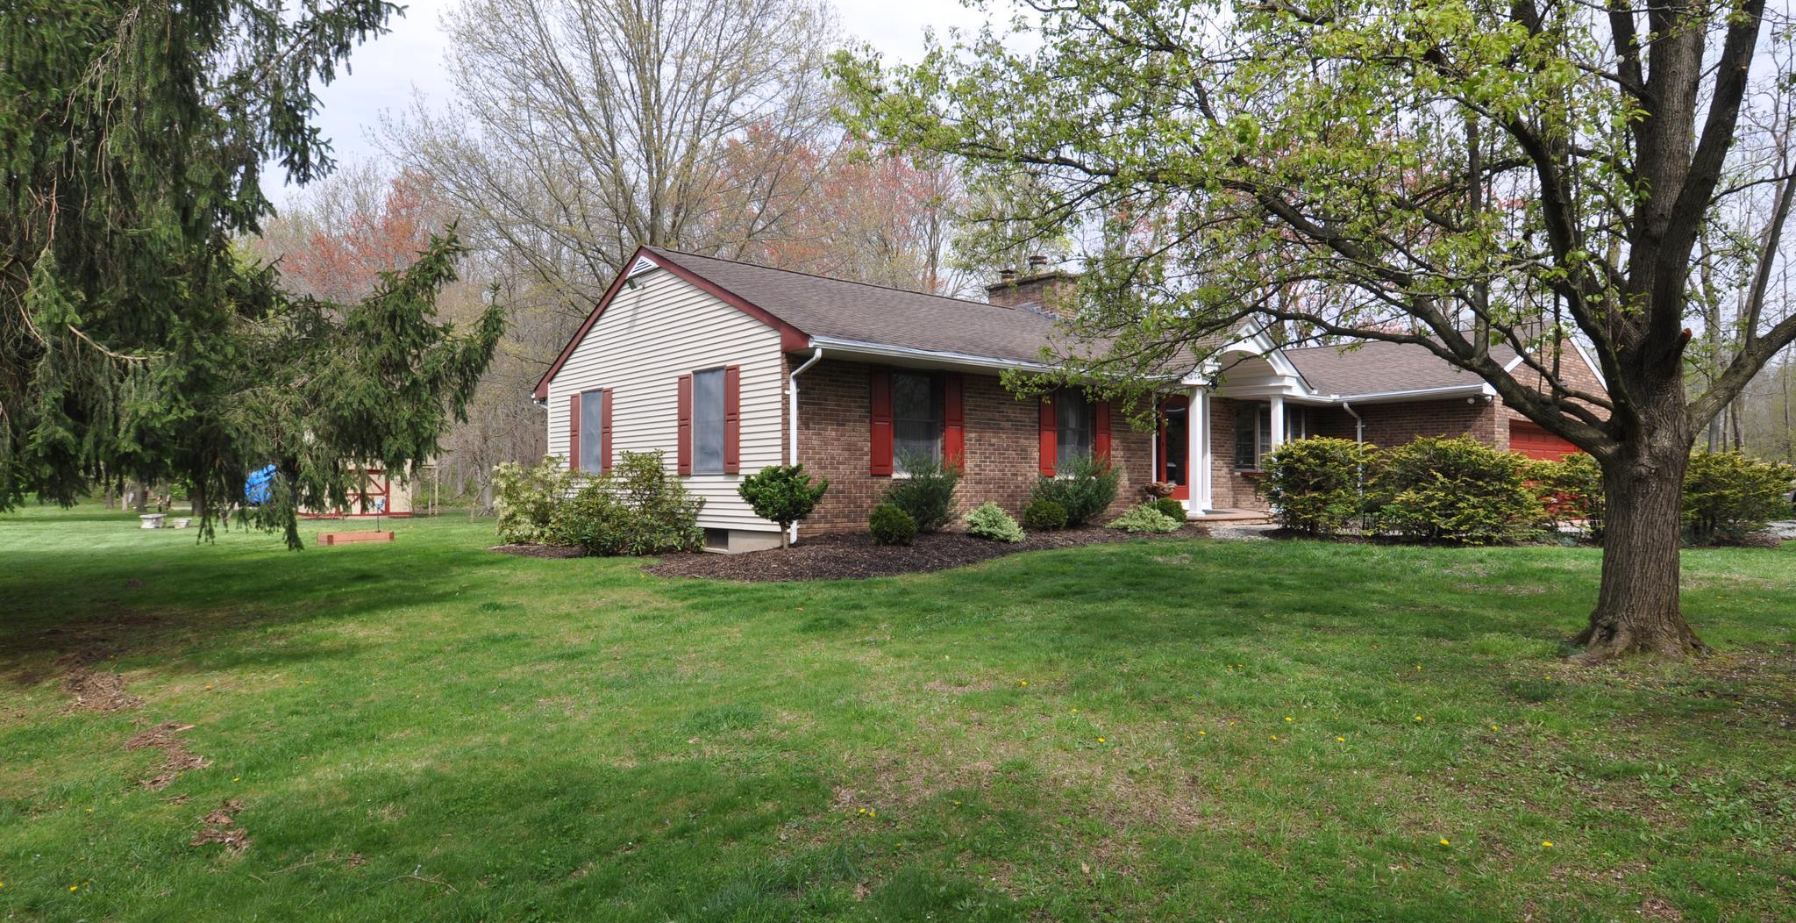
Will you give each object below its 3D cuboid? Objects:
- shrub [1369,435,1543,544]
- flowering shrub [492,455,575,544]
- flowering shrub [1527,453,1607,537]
[{"bbox_3d":[10.441,0.550,17.700,3.000,2.000,2.400,0,-1,0],"label":"shrub"},{"bbox_3d":[-6.628,0.721,17.300,1.550,1.600,1.500,0,-1,0],"label":"flowering shrub"},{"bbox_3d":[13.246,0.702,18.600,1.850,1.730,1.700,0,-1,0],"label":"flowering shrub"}]

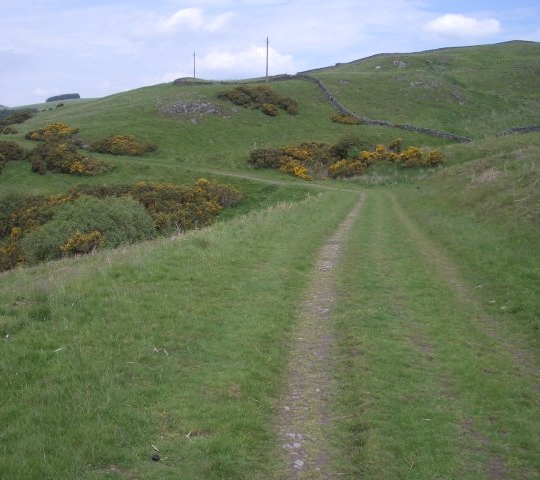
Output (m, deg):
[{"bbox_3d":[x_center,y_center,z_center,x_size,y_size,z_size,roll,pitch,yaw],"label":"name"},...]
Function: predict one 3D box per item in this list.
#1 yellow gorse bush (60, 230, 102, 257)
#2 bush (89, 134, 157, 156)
[{"bbox_3d":[-7.282,0.174,25.000,1.650,1.150,1.300,0,7,0],"label":"yellow gorse bush"},{"bbox_3d":[-15.956,-10.223,70.000,7.200,2.300,4.000,0,7,0],"label":"bush"}]

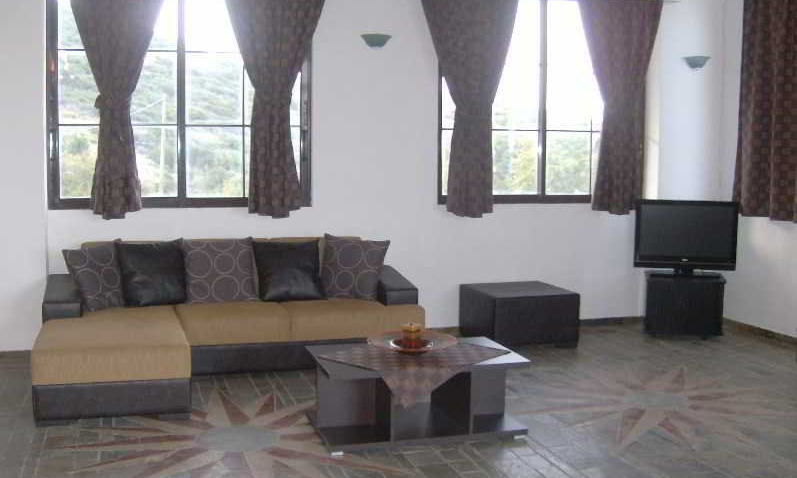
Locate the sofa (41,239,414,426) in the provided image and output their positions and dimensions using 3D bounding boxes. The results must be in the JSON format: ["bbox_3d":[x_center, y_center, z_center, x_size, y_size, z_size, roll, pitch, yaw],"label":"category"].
[{"bbox_3d":[-0.995,0.501,5.519,2.431,0.896,1.729,-1,6,-15],"label":"sofa"}]

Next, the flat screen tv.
[{"bbox_3d":[2.455,-0.017,7.076,0.846,0.627,0.209,2,5,17],"label":"flat screen tv"}]

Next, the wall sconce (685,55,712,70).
[{"bbox_3d":[2.677,-1.580,7.432,0.251,0.095,0.122,-1,6,-17],"label":"wall sconce"}]

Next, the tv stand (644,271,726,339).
[{"bbox_3d":[2.446,0.569,7.126,0.627,0.475,0.475,2,5,17],"label":"tv stand"}]

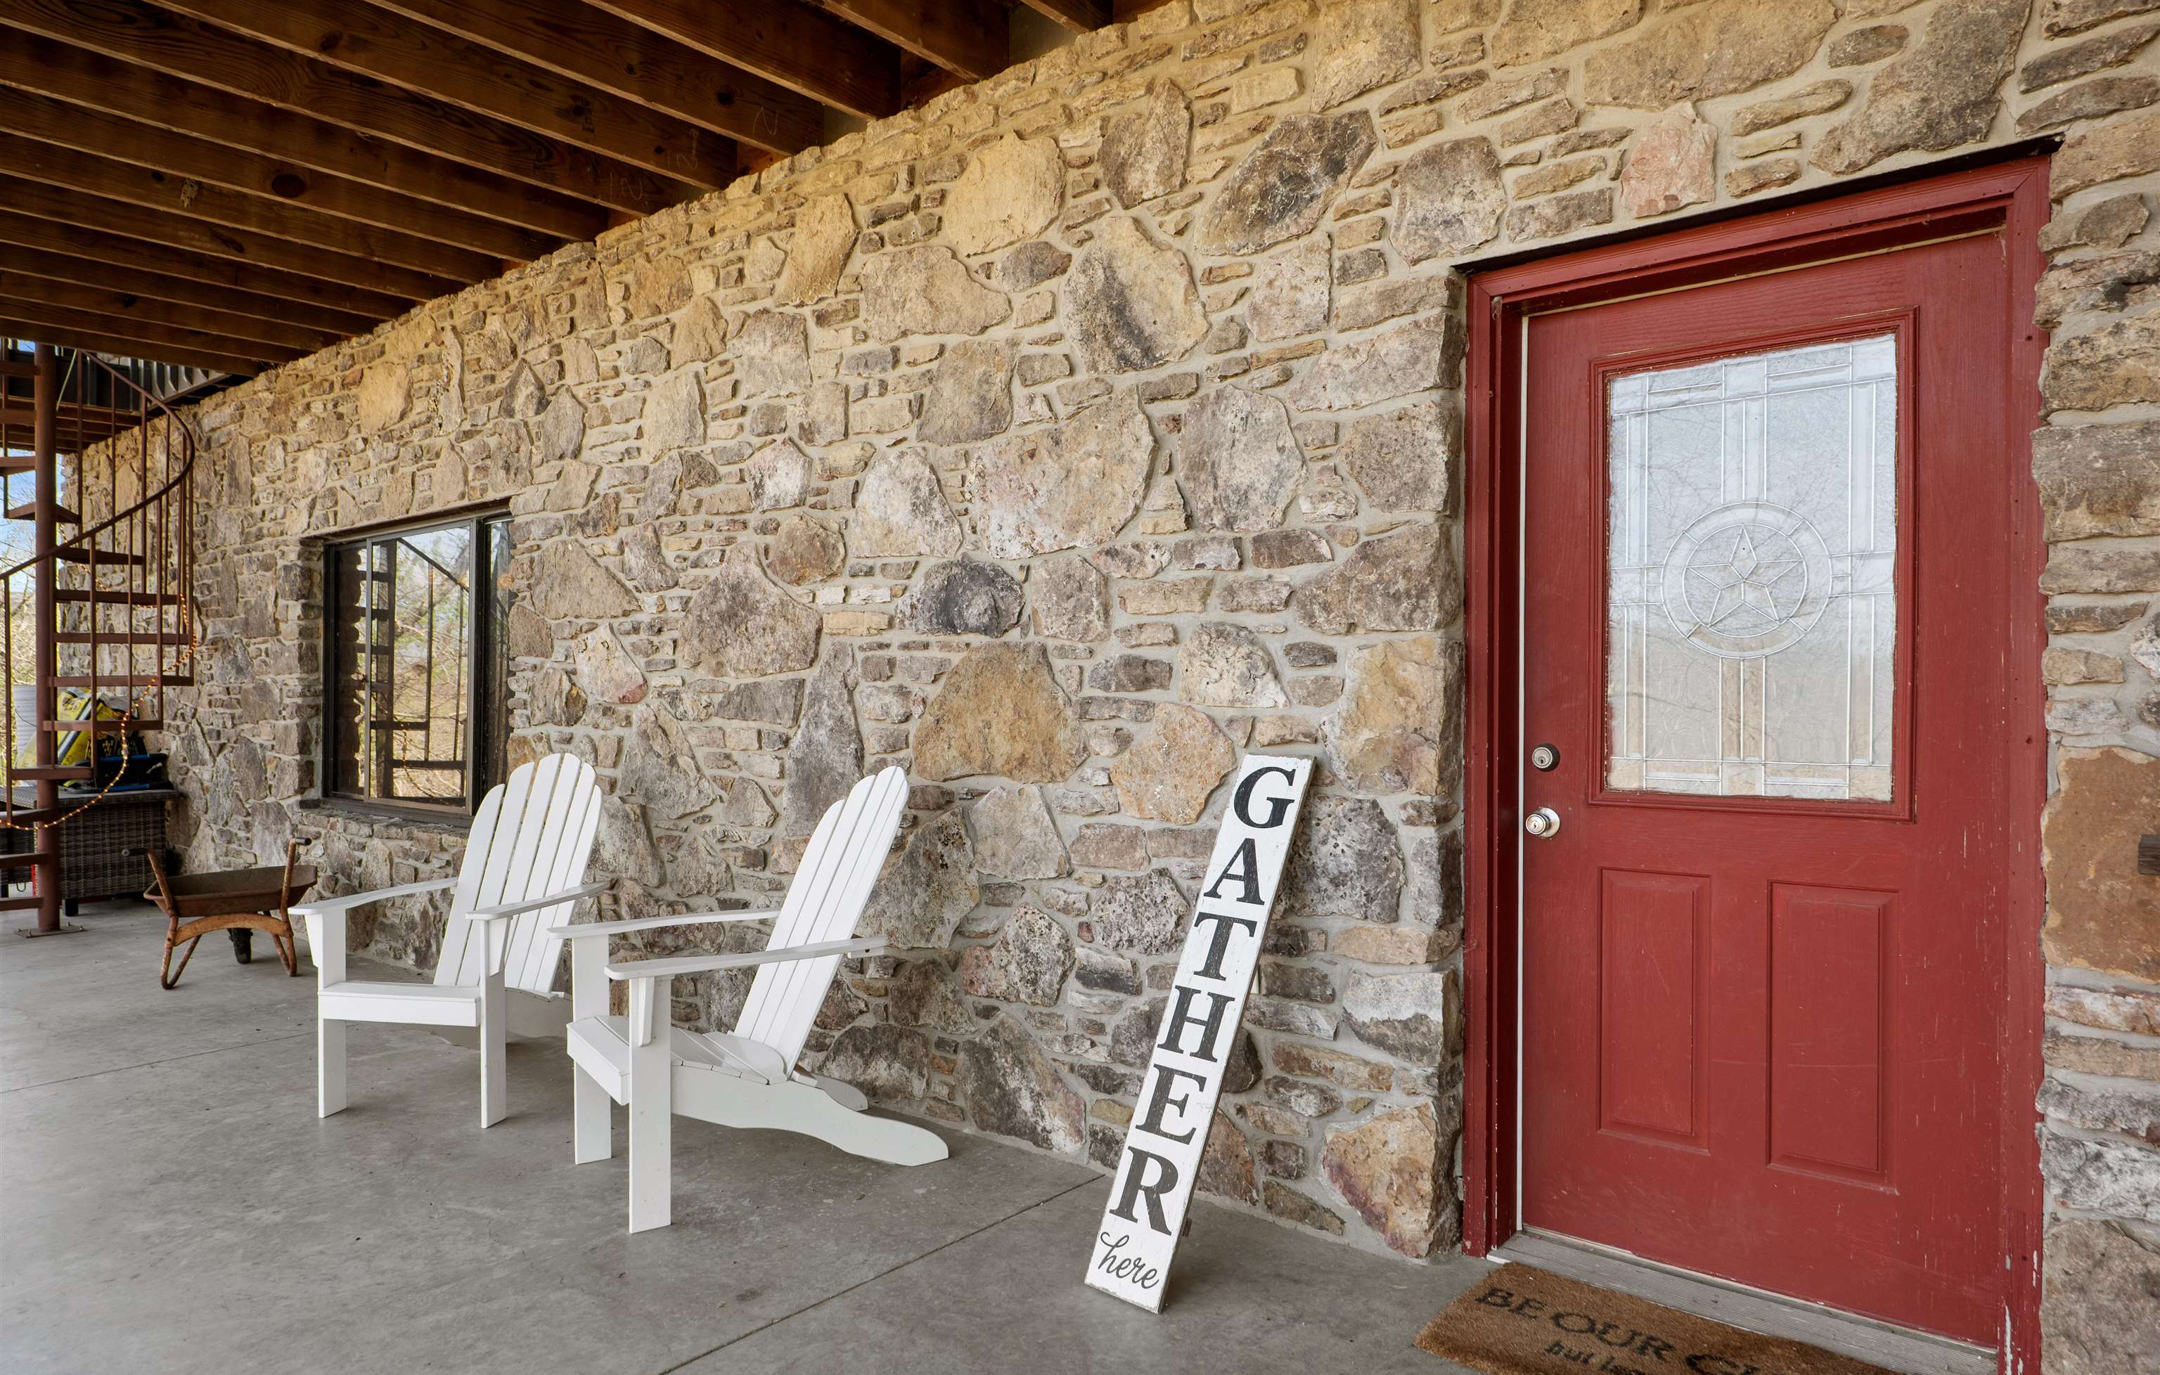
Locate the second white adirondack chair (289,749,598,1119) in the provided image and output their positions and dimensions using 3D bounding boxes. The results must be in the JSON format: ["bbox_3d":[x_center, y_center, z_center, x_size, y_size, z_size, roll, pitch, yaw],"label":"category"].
[{"bbox_3d":[-1.846,0.727,3.927,0.660,1.000,0.863,0,0,10],"label":"second white adirondack chair"}]

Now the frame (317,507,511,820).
[{"bbox_3d":[-3.012,-0.090,5.780,2.020,1.300,0.100,0,0,38],"label":"frame"}]

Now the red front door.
[{"bbox_3d":[1.337,0.190,2.564,0.905,2.030,0.050,0,0,38],"label":"red front door"}]

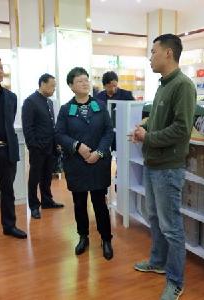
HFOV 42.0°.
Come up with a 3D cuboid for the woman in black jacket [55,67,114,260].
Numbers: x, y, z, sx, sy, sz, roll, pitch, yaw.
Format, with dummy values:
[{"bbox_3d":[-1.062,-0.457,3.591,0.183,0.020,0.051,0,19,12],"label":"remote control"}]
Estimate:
[{"bbox_3d":[-0.155,0.105,2.303,0.490,1.590,0.360,-1,8,-9],"label":"woman in black jacket"}]

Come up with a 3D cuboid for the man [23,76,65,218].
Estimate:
[{"bbox_3d":[-0.705,-0.067,3.269,0.400,1.680,0.480,4,8,28],"label":"man"}]

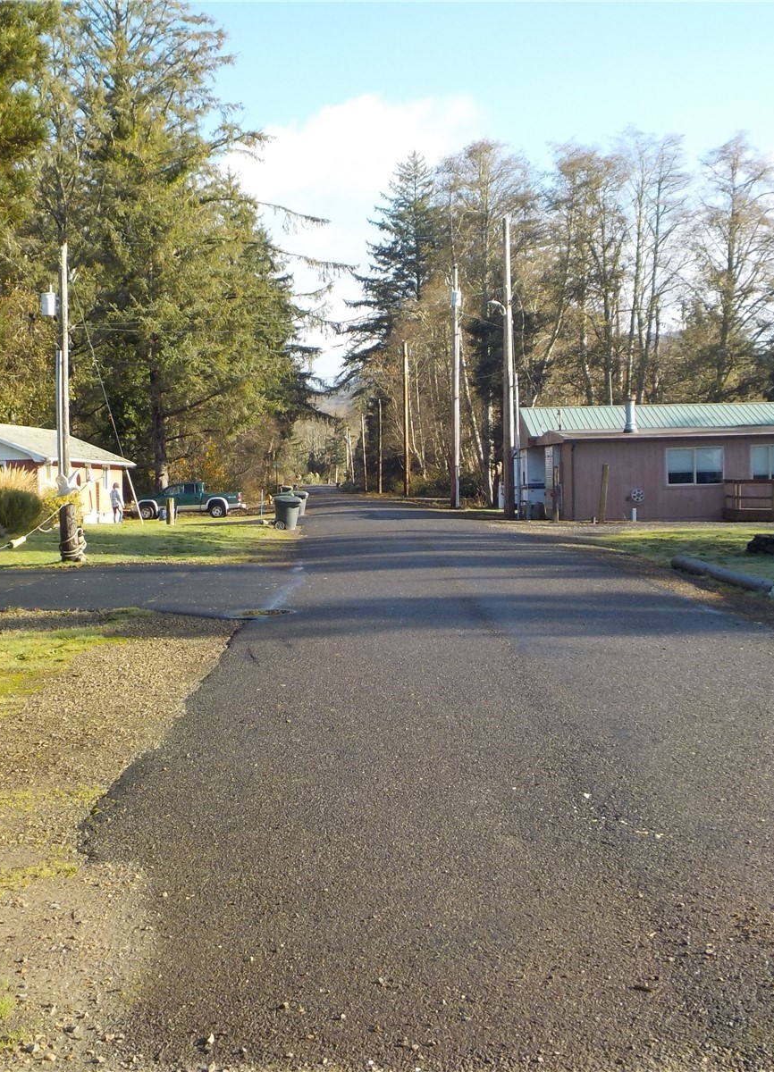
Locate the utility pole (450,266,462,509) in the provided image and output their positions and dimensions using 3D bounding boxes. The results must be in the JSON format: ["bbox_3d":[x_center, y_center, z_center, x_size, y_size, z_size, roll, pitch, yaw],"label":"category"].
[{"bbox_3d":[3.353,-7.194,76.000,0.320,11.740,0.320,-1,2,0],"label":"utility pole"}]

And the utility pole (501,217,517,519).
[{"bbox_3d":[4.450,-6.138,57.500,0.330,11.010,0.330,-1,2,0],"label":"utility pole"}]

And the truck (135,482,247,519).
[{"bbox_3d":[-9.346,-1.668,74.400,5.400,1.720,1.850,-1,2,-2],"label":"truck"}]

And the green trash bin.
[{"bbox_3d":[-3.244,-0.751,51.500,0.870,1.120,0.750,0,2,18],"label":"green trash bin"}]

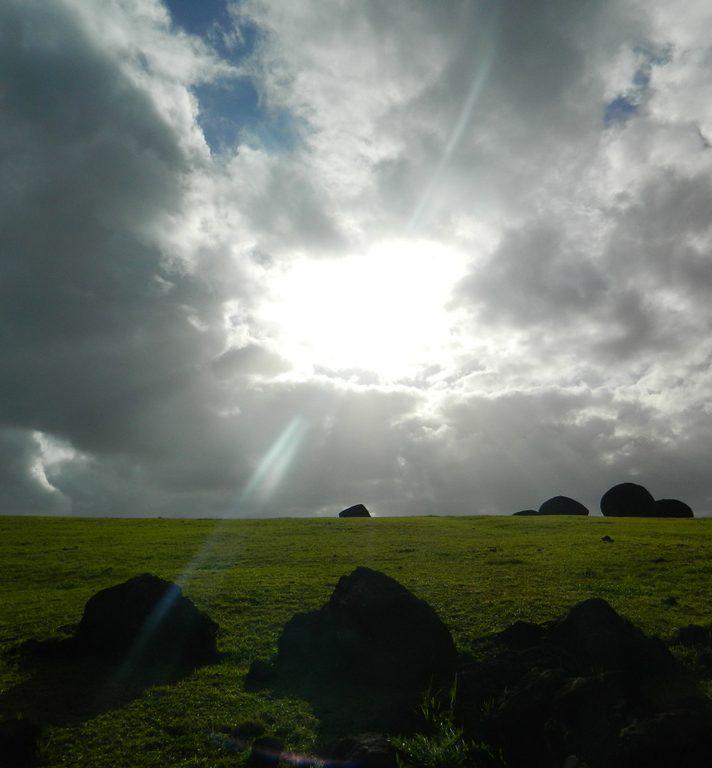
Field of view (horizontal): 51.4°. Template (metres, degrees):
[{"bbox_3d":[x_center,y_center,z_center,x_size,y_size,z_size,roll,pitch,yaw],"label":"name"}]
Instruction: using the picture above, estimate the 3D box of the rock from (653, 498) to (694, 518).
[{"bbox_3d":[12.759,5.122,30.000,1.950,0.910,1.700,0,-10,0],"label":"rock"}]

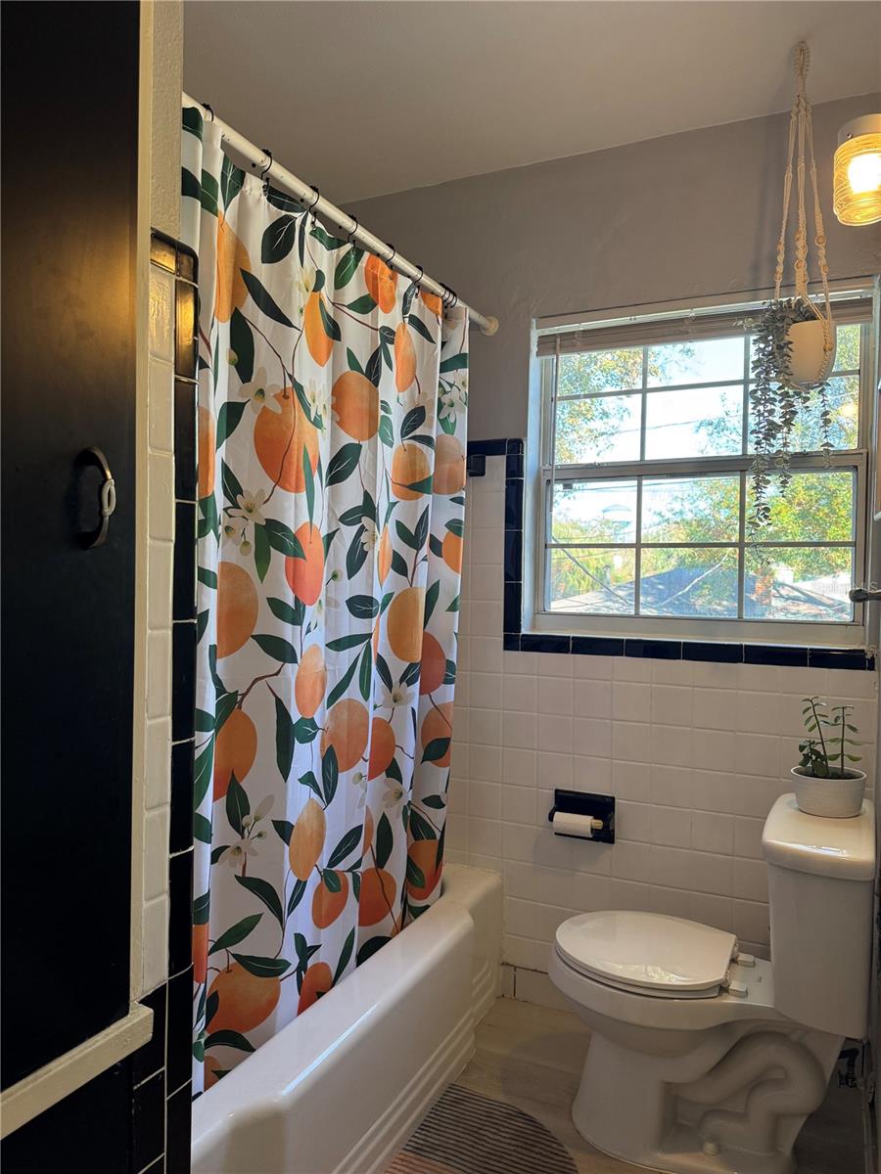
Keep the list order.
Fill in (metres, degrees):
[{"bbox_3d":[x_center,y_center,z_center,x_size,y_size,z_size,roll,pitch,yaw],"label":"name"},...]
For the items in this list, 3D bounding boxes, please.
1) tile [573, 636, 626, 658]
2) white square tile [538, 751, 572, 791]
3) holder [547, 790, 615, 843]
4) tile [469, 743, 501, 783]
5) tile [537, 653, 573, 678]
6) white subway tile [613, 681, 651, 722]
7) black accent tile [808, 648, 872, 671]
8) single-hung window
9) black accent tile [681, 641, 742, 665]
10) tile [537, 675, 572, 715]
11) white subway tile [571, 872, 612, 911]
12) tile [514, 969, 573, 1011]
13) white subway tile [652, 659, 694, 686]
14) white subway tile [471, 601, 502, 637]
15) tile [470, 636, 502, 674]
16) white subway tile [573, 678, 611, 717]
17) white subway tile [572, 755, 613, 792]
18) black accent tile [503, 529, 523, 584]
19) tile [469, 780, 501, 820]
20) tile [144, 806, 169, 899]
[{"bbox_3d":[0.444,0.168,2.294,0.152,0.049,0.009,1,1,26],"label":"tile"},{"bbox_3d":[0.334,0.539,2.359,0.108,0.109,0.010,1,2,27],"label":"white square tile"},{"bbox_3d":[0.390,0.651,2.273,0.175,0.131,0.080,1,0,28],"label":"holder"},{"bbox_3d":[0.138,0.535,2.458,0.108,0.109,0.010,1,2,27],"label":"tile"},{"bbox_3d":[0.336,0.227,2.348,0.108,0.070,0.009,1,1,26],"label":"tile"},{"bbox_3d":[0.528,0.320,2.242,0.108,0.108,0.010,1,1,27],"label":"white subway tile"},{"bbox_3d":[0.989,0.178,2.024,0.132,0.049,0.009,1,1,26],"label":"black accent tile"},{"bbox_3d":[0.676,-0.300,2.219,0.877,0.885,0.100,1,2,27],"label":"single-hung window"},{"bbox_3d":[0.717,0.173,2.145,0.152,0.047,0.010,1,1,27],"label":"black accent tile"},{"bbox_3d":[0.334,0.316,2.342,0.108,0.108,0.009,1,1,27],"label":"tile"},{"bbox_3d":[0.431,0.872,2.321,0.108,0.109,0.010,1,2,27],"label":"white subway tile"},{"bbox_3d":[0.298,1.182,2.397,0.164,0.095,0.010,1,2,27],"label":"tile"},{"bbox_3d":[0.626,0.231,2.192,0.108,0.071,0.010,1,1,27],"label":"white subway tile"},{"bbox_3d":[0.142,0.096,2.437,0.108,0.108,0.010,1,1,27],"label":"white subway tile"},{"bbox_3d":[0.141,0.203,2.444,0.108,0.109,0.009,1,1,26],"label":"tile"},{"bbox_3d":[0.431,0.319,2.292,0.108,0.108,0.010,1,1,27],"label":"white subway tile"},{"bbox_3d":[0.432,0.540,2.307,0.108,0.109,0.009,1,1,26],"label":"white subway tile"},{"bbox_3d":[0.218,-0.090,2.397,0.057,0.149,0.010,1,1,27],"label":"black accent tile"},{"bbox_3d":[0.137,0.641,2.444,0.108,0.108,0.009,1,1,27],"label":"tile"},{"bbox_3d":[-0.357,0.333,1.017,0.010,0.111,0.041,1,0,26],"label":"tile"}]

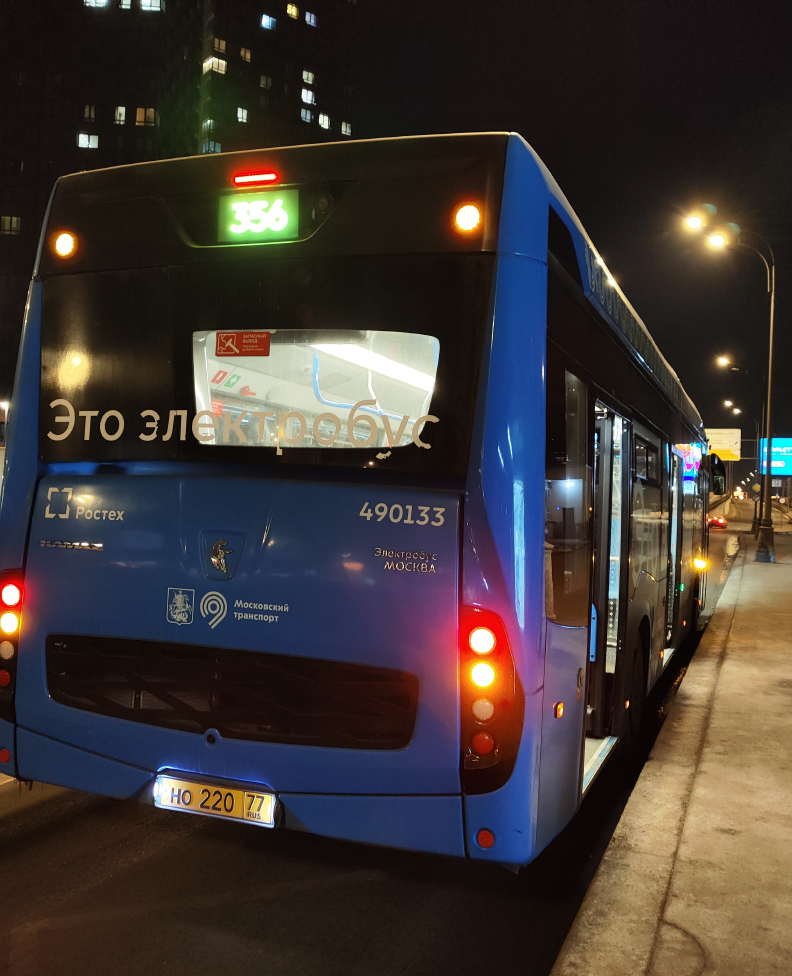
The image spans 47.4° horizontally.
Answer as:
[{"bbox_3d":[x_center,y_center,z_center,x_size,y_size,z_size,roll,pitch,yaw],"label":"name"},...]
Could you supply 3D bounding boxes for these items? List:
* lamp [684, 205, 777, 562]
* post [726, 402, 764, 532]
[{"bbox_3d":[12.325,-3.565,32.720,2.900,12.300,2.000,2,-1,22],"label":"lamp"},{"bbox_3d":[32.244,-1.902,84.060,3.250,12.200,0.750,2,-1,21],"label":"post"}]

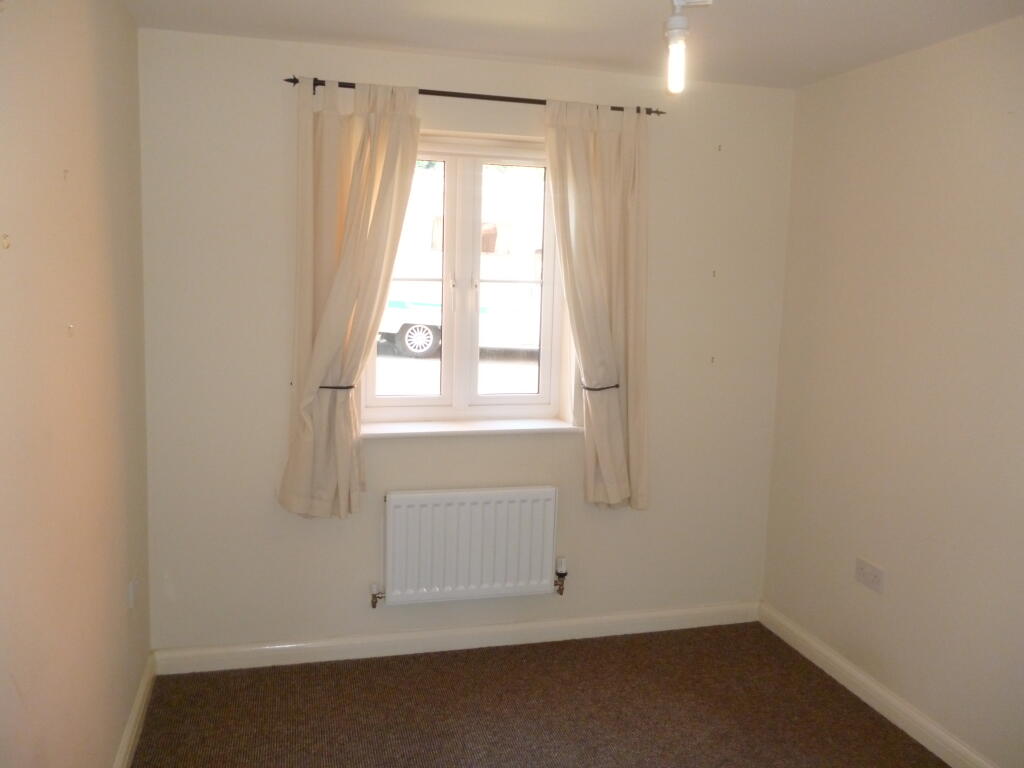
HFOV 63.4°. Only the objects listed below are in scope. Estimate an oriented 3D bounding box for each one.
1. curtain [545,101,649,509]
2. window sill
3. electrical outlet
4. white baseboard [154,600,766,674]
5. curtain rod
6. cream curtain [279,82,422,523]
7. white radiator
[{"bbox_3d":[0.338,-0.276,3.317,0.488,1.625,0.125,0,8,-15],"label":"curtain"},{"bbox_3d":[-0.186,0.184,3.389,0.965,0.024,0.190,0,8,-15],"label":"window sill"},{"bbox_3d":[1.326,0.717,3.086,0.012,0.087,0.147,0,8,-15],"label":"electrical outlet"},{"bbox_3d":[-0.110,1.048,3.455,2.560,0.094,0.018,0,8,-15],"label":"white baseboard"},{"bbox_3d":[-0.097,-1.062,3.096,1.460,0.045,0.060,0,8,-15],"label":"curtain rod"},{"bbox_3d":[-0.605,-0.283,3.059,0.501,1.601,0.130,0,8,-15],"label":"cream curtain"},{"bbox_3d":[-0.163,0.637,3.332,0.695,0.449,0.085,0,8,-15],"label":"white radiator"}]

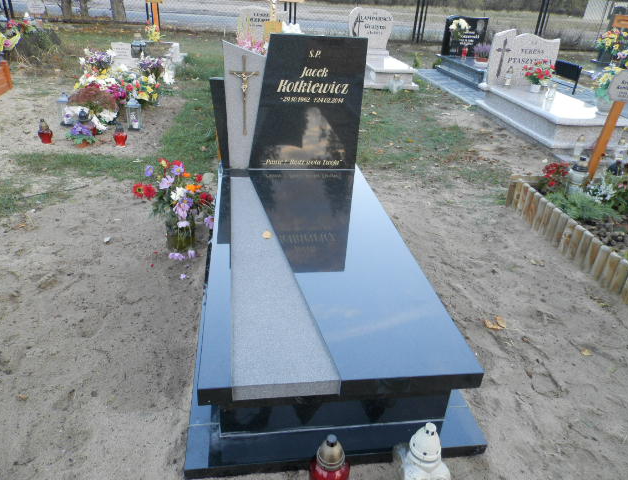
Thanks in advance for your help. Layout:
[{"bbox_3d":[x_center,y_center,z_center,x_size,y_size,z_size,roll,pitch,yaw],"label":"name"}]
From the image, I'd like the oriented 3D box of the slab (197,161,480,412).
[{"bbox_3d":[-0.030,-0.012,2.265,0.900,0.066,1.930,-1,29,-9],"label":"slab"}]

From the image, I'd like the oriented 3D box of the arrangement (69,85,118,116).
[{"bbox_3d":[-2.112,-1.323,4.436,0.439,0.319,0.373,0,30,-9],"label":"arrangement"}]

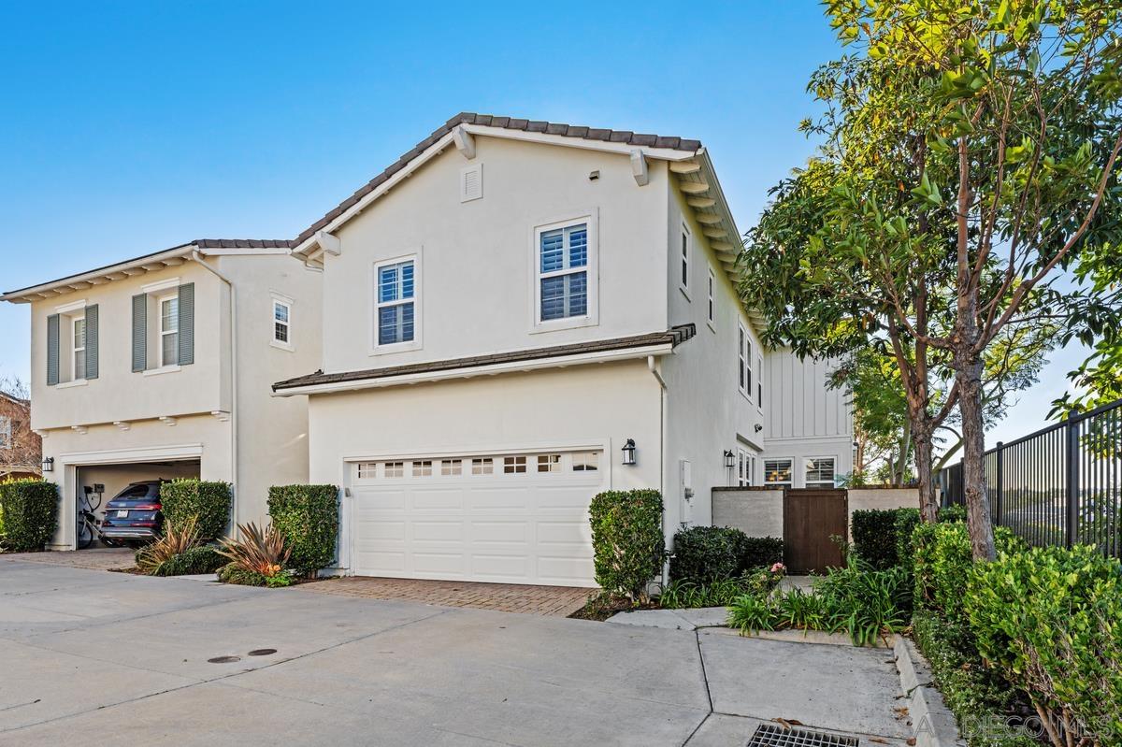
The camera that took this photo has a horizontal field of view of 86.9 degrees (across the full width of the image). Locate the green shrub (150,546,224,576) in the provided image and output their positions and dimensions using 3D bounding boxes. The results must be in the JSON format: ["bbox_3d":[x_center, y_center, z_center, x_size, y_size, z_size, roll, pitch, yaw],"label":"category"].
[{"bbox_3d":[-6.988,3.507,11.100,1.200,0.500,0.900,-5,-11,24],"label":"green shrub"}]

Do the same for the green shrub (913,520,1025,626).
[{"bbox_3d":[4.714,2.311,6.900,1.000,1.100,1.000,-5,-11,24],"label":"green shrub"}]

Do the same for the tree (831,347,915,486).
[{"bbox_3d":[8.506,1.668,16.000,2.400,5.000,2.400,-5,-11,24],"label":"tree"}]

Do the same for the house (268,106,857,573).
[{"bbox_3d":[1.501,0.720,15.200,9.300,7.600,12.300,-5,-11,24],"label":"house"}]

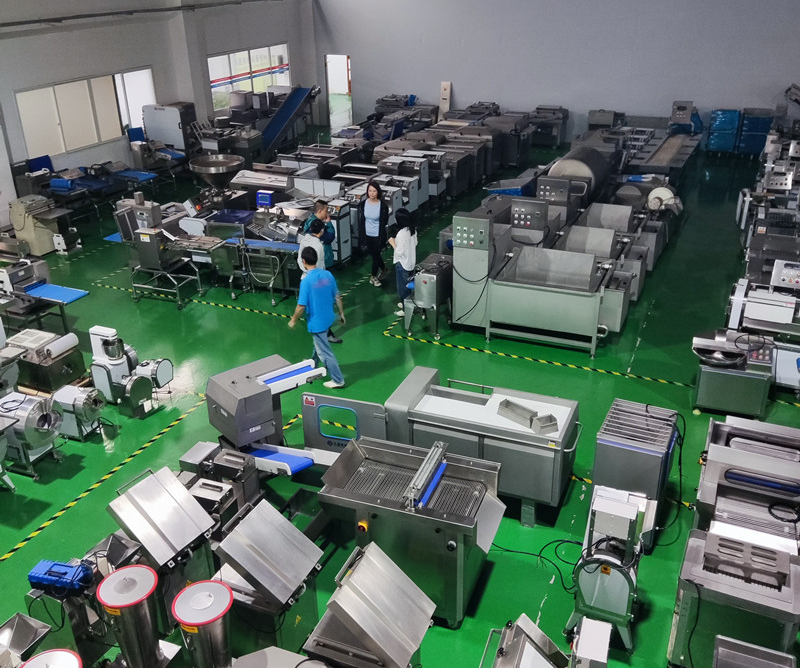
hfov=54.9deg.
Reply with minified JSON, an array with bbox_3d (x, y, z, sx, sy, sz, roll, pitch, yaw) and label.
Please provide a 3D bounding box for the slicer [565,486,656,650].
[{"bbox_3d":[1.600,1.655,5.794,0.500,1.230,0.730,10,28,21],"label":"slicer"}]

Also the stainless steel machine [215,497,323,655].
[{"bbox_3d":[-0.958,1.832,5.517,0.740,1.260,0.610,10,28,21],"label":"stainless steel machine"}]

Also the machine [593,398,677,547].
[{"bbox_3d":[2.033,1.250,6.733,0.560,1.070,0.640,11,29,23],"label":"machine"}]

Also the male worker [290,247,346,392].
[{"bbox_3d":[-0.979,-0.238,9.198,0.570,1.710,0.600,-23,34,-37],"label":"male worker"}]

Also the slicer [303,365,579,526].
[{"bbox_3d":[0.406,0.952,7.469,2.570,1.060,0.880,10,28,21],"label":"slicer"}]

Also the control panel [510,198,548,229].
[{"bbox_3d":[1.783,-1.645,10.556,0.465,0.400,0.180,10,28,21],"label":"control panel"}]

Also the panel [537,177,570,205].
[{"bbox_3d":[2.374,-2.191,11.832,0.470,0.410,0.200,10,28,21],"label":"panel"}]

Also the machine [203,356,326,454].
[{"bbox_3d":[-1.038,0.975,7.415,0.980,1.120,1.160,-20,32,-34],"label":"machine"}]

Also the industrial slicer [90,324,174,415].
[{"bbox_3d":[-3.106,0.391,8.744,0.850,1.000,0.520,10,28,21],"label":"industrial slicer"}]

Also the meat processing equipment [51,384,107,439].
[{"bbox_3d":[-3.479,0.839,8.420,0.500,0.560,0.380,10,28,21],"label":"meat processing equipment"}]

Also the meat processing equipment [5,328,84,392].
[{"bbox_3d":[-4.239,0.289,9.195,0.620,0.640,0.580,10,28,21],"label":"meat processing equipment"}]

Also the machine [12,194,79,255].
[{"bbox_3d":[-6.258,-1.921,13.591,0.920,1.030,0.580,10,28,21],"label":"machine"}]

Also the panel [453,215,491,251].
[{"bbox_3d":[0.942,-1.318,9.884,0.470,0.410,0.180,10,28,21],"label":"panel"}]

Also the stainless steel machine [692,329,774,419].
[{"bbox_3d":[3.703,0.397,8.643,0.860,0.900,0.680,10,28,21],"label":"stainless steel machine"}]

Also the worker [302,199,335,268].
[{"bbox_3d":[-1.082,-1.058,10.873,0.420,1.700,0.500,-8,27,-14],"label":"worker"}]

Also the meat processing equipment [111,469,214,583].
[{"bbox_3d":[-1.839,1.652,5.989,0.660,1.120,0.620,13,30,27],"label":"meat processing equipment"}]

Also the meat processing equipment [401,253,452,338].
[{"bbox_3d":[0.411,-0.544,10.621,0.480,0.950,0.800,10,28,21],"label":"meat processing equipment"}]

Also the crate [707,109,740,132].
[{"bbox_3d":[8.065,-5.299,19.084,0.680,0.500,0.560,10,28,21],"label":"crate"}]

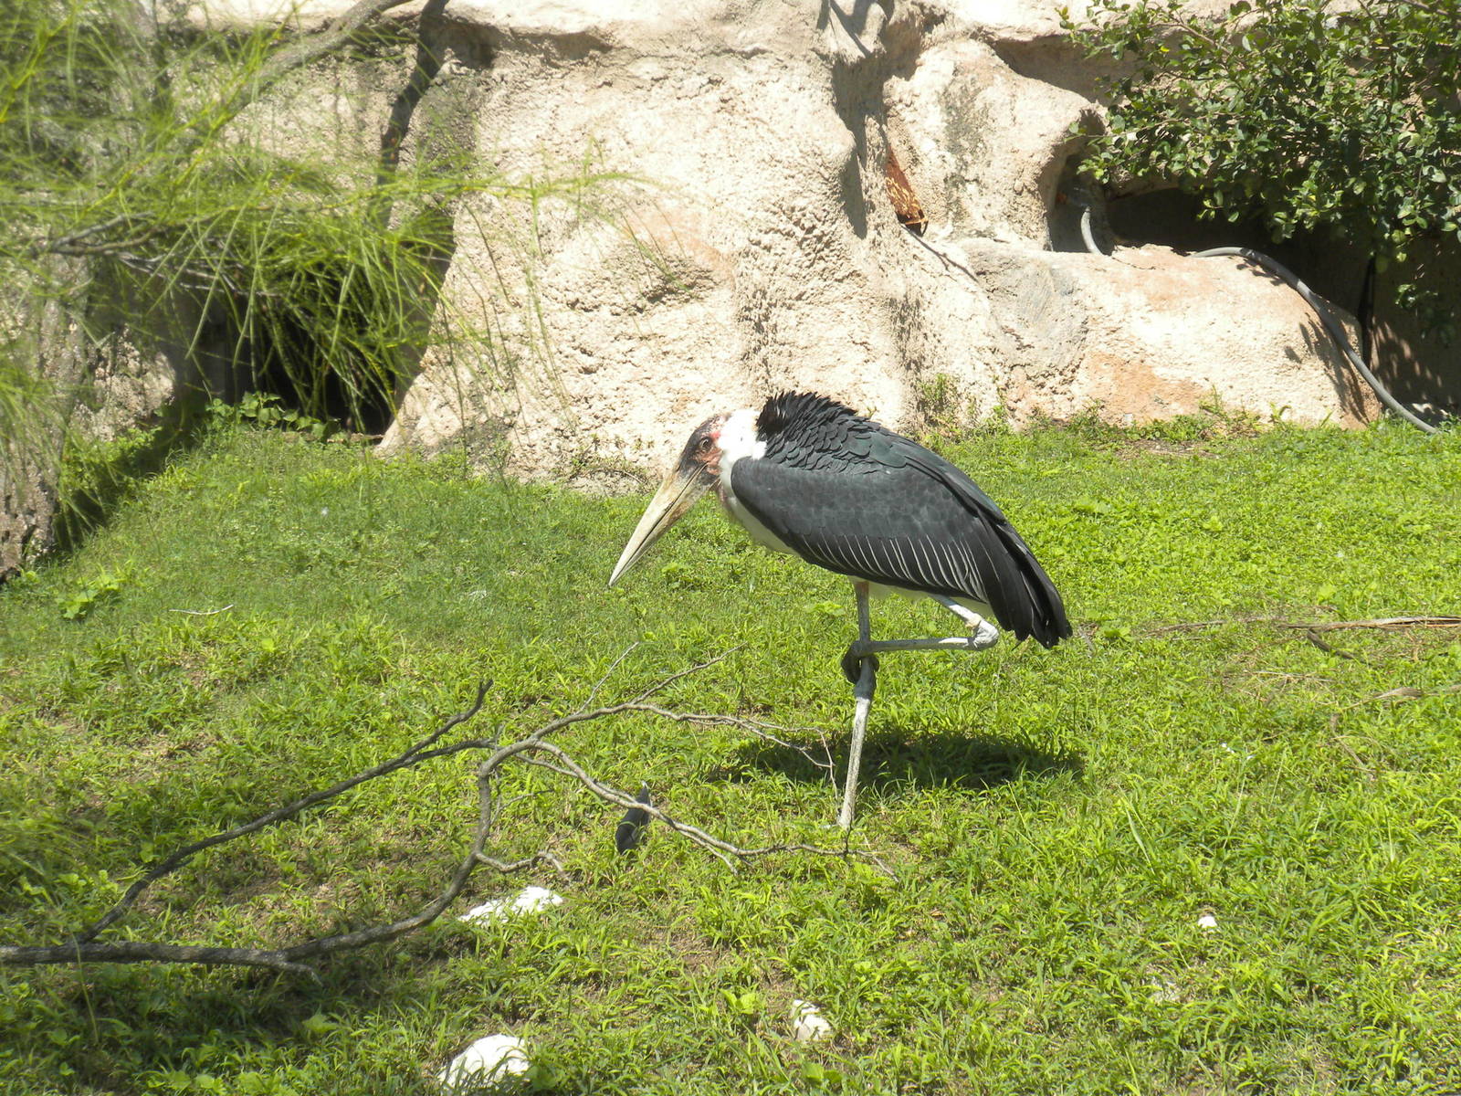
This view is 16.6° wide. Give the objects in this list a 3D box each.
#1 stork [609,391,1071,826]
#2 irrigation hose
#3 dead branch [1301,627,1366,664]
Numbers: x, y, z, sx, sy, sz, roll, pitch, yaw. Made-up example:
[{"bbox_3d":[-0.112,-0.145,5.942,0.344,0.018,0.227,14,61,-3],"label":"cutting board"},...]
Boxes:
[{"bbox_3d":[0.230,0.130,10.500,0.970,0.930,0.340,-1,10,-5],"label":"stork"},{"bbox_3d":[1.636,-0.707,15.600,1.130,0.710,0.400,0,9,0],"label":"irrigation hose"},{"bbox_3d":[1.477,0.239,12.300,0.050,0.055,0.250,-7,12,-34],"label":"dead branch"}]

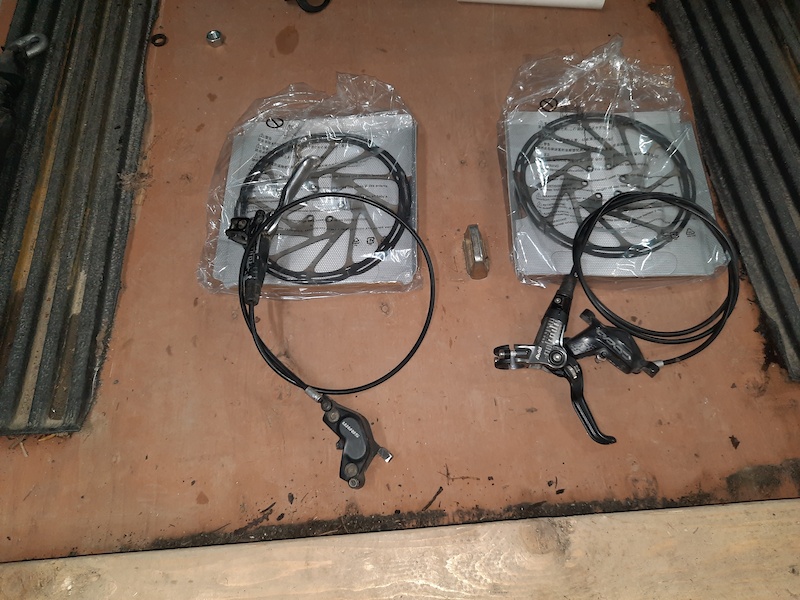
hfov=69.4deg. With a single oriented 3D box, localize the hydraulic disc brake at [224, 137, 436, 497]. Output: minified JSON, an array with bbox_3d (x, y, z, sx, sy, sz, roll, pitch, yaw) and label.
[{"bbox_3d":[-0.064,0.006,0.590,0.209,0.048,0.352,-9,66,-2],"label":"hydraulic disc brake"}]

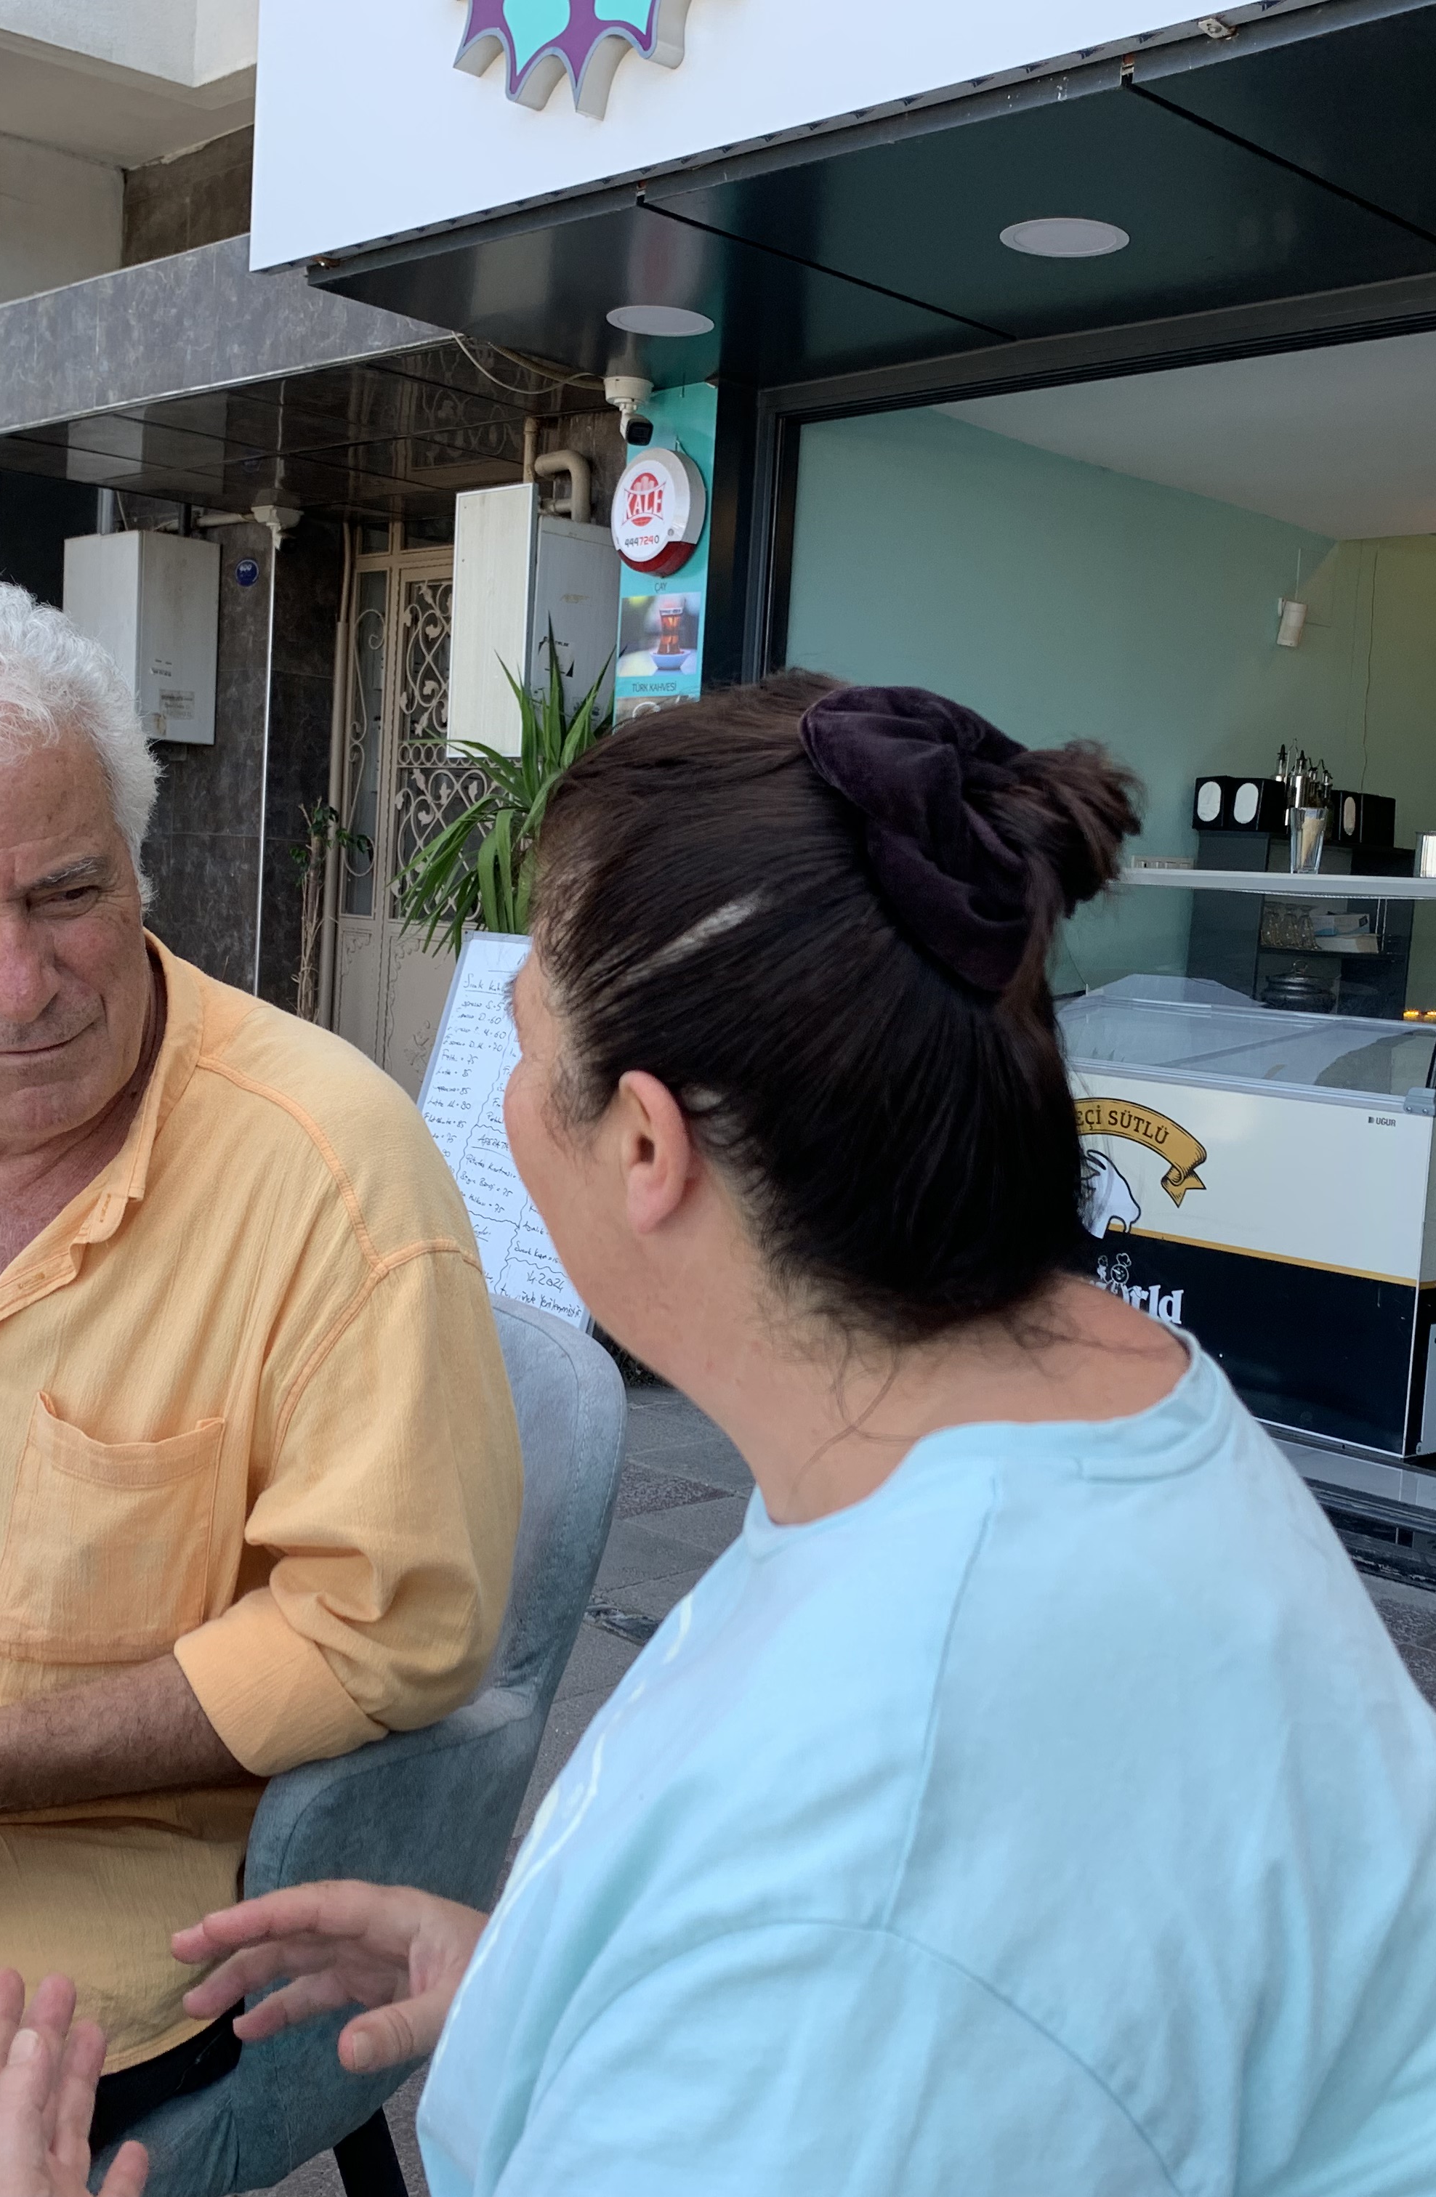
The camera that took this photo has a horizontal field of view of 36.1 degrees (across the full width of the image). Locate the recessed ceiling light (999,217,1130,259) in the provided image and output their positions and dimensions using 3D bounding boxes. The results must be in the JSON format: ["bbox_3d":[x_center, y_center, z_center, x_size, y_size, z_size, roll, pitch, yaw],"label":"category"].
[{"bbox_3d":[0.610,-1.516,3.872,0.225,0.025,0.225,3,5,0],"label":"recessed ceiling light"}]

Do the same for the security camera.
[{"bbox_3d":[-0.208,-1.598,5.161,0.120,0.155,0.165,1,6,-14],"label":"security camera"}]

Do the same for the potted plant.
[{"bbox_3d":[-0.465,-0.182,5.125,0.650,1.795,0.650,8,8,44],"label":"potted plant"}]

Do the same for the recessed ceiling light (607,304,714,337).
[{"bbox_3d":[-0.119,-1.619,4.572,0.225,0.025,0.225,3,5,0],"label":"recessed ceiling light"}]

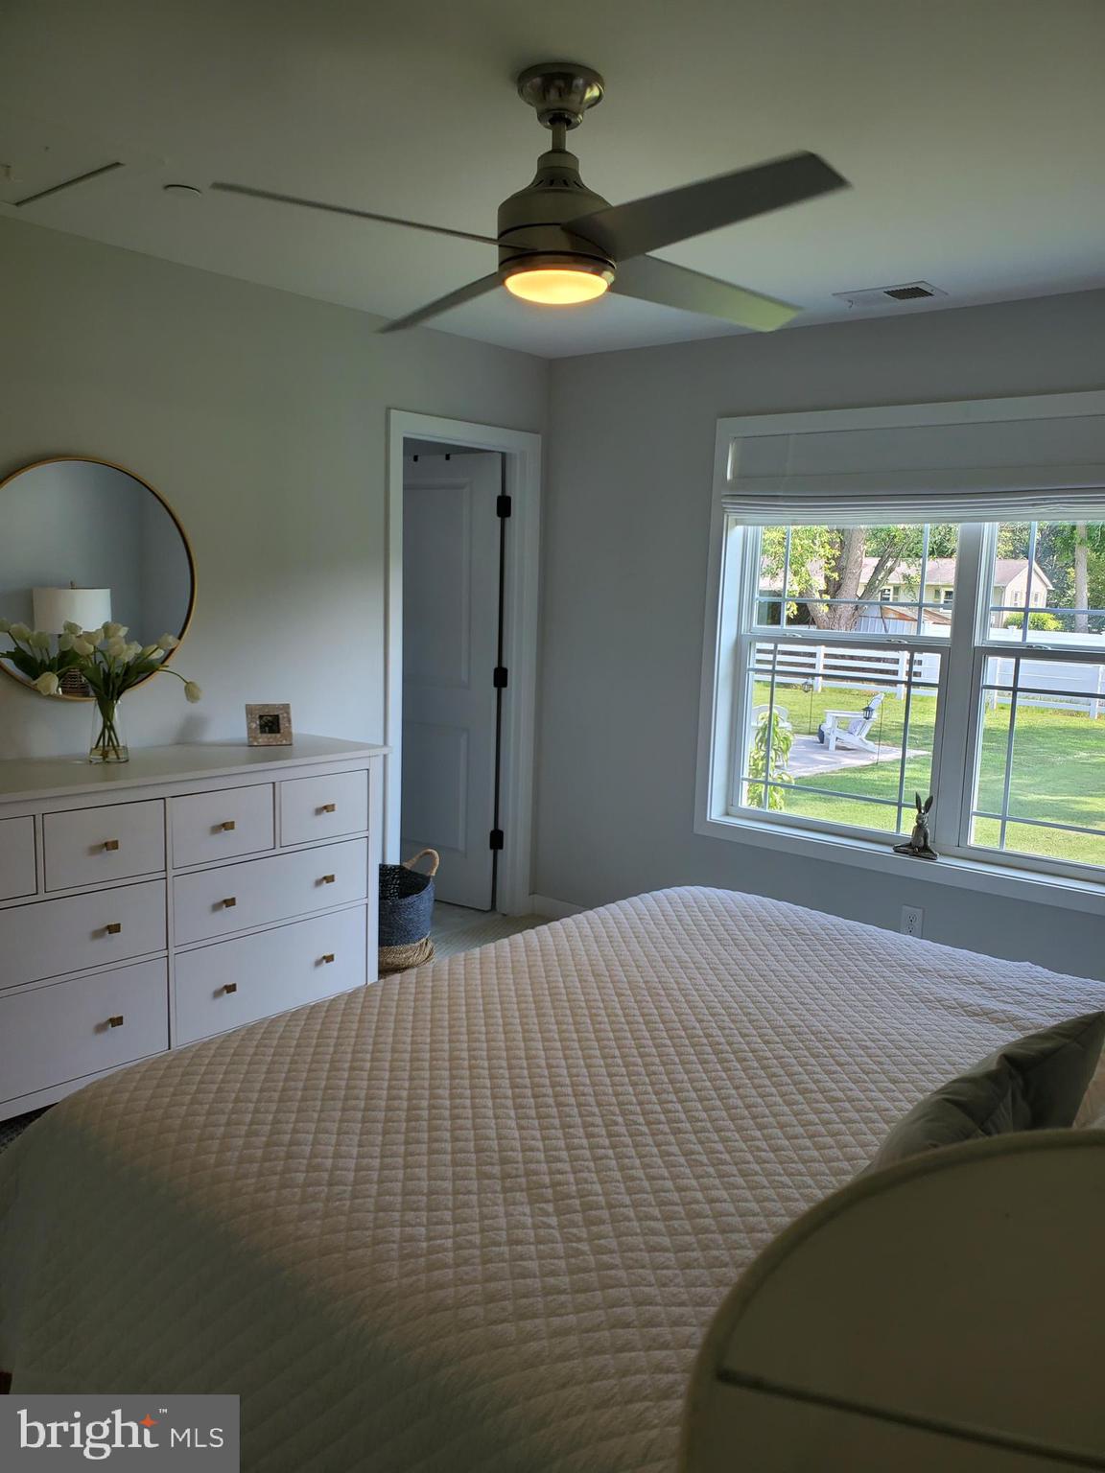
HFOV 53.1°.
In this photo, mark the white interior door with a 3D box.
[{"bbox_3d":[-0.553,-0.248,5.088,0.710,2.030,0.035,8,10,34],"label":"white interior door"}]

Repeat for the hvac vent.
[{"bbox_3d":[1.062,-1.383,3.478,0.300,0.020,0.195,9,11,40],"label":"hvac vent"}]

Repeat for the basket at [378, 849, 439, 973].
[{"bbox_3d":[-0.647,0.704,4.228,0.380,0.410,0.390,9,11,40],"label":"basket"}]

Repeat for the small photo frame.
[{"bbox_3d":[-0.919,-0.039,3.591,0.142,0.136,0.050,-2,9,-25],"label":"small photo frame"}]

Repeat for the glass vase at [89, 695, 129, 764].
[{"bbox_3d":[-1.287,-0.021,3.213,0.105,0.185,0.105,9,11,40],"label":"glass vase"}]

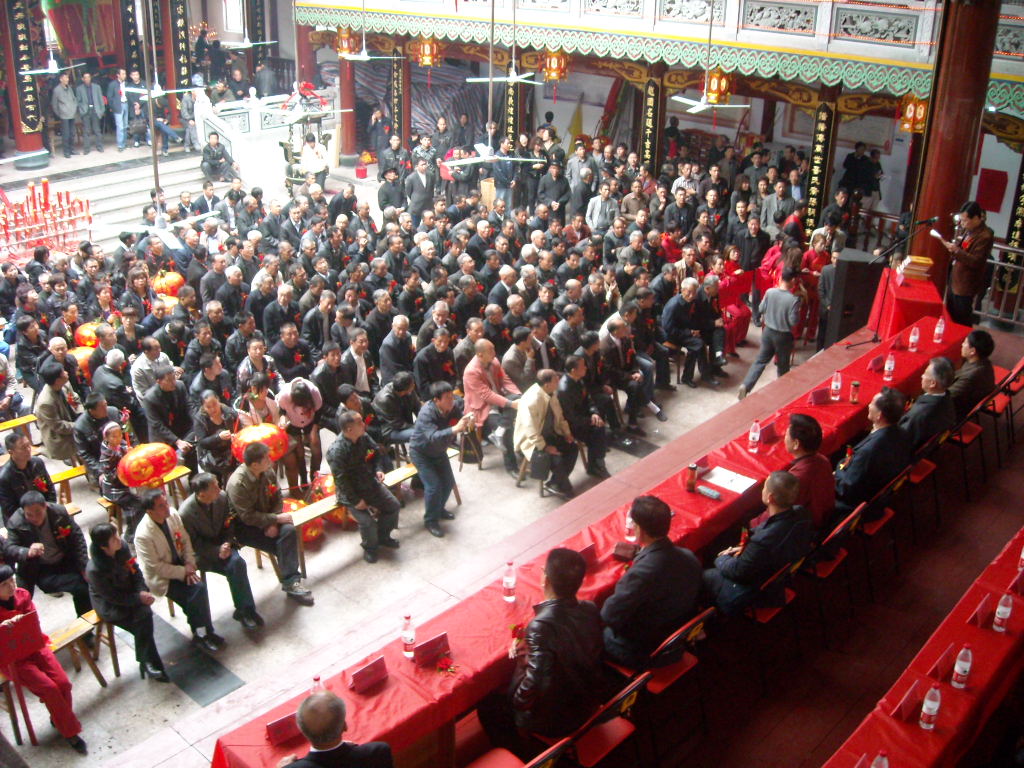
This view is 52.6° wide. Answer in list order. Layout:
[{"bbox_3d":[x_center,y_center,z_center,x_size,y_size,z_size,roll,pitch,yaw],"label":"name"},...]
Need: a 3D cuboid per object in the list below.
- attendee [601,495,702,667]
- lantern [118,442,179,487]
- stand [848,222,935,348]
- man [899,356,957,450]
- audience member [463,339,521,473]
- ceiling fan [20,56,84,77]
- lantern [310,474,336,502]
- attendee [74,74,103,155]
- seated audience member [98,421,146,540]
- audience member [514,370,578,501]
[{"bbox_3d":[0.696,1.145,5.368,0.800,1.270,0.580,21,30,37],"label":"attendee"},{"bbox_3d":[-3.156,0.707,8.982,0.530,0.370,0.530,21,31,38],"label":"lantern"},{"bbox_3d":[3.924,-1.081,10.701,0.750,1.480,0.600,20,29,37],"label":"stand"},{"bbox_3d":[2.842,0.342,7.481,0.800,1.250,0.520,20,29,37],"label":"man"},{"bbox_3d":[-0.169,0.228,10.517,0.800,1.260,0.560,9,25,18],"label":"audience member"},{"bbox_3d":[-7.019,-4.845,15.851,1.120,0.280,1.100,-8,25,-22],"label":"ceiling fan"},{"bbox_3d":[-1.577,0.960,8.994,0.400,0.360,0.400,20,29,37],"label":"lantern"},{"bbox_3d":[-8.595,-5.513,21.064,0.550,1.660,0.360,-8,25,-21],"label":"attendee"},{"bbox_3d":[-3.299,0.873,8.855,0.600,1.100,0.420,18,28,33],"label":"seated audience member"},{"bbox_3d":[0.310,0.445,9.307,0.750,1.200,0.520,13,26,26],"label":"audience member"}]

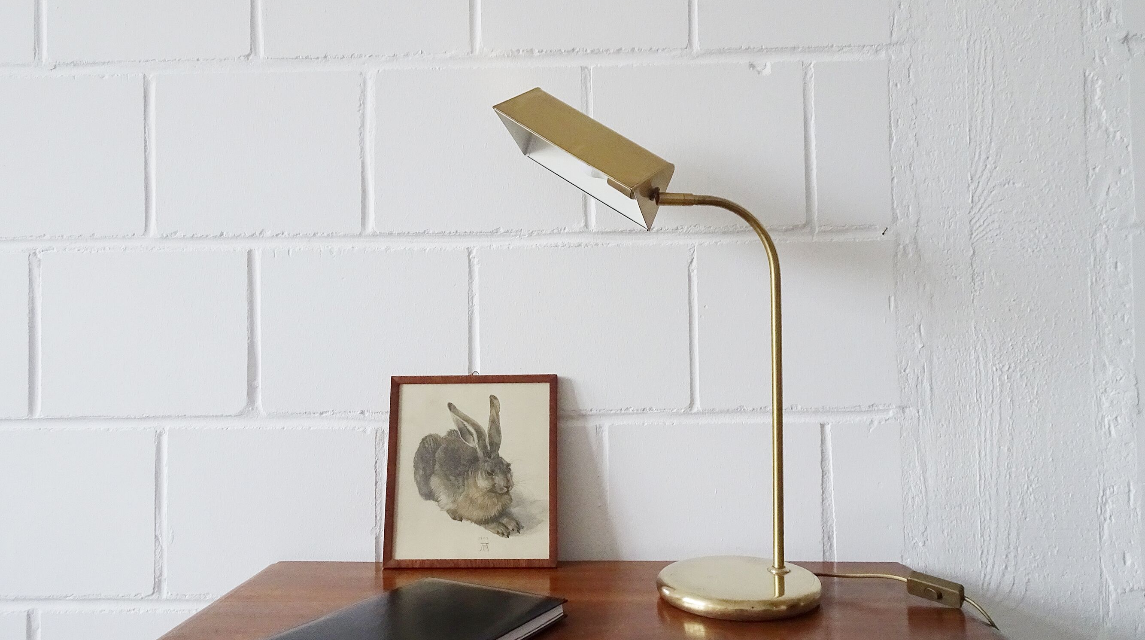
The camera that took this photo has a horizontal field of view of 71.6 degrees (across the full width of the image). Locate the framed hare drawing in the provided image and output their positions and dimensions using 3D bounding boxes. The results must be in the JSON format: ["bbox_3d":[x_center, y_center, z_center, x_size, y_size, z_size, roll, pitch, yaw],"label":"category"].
[{"bbox_3d":[-0.114,0.172,0.910,0.195,0.215,0.014,-1,-12,3],"label":"framed hare drawing"}]

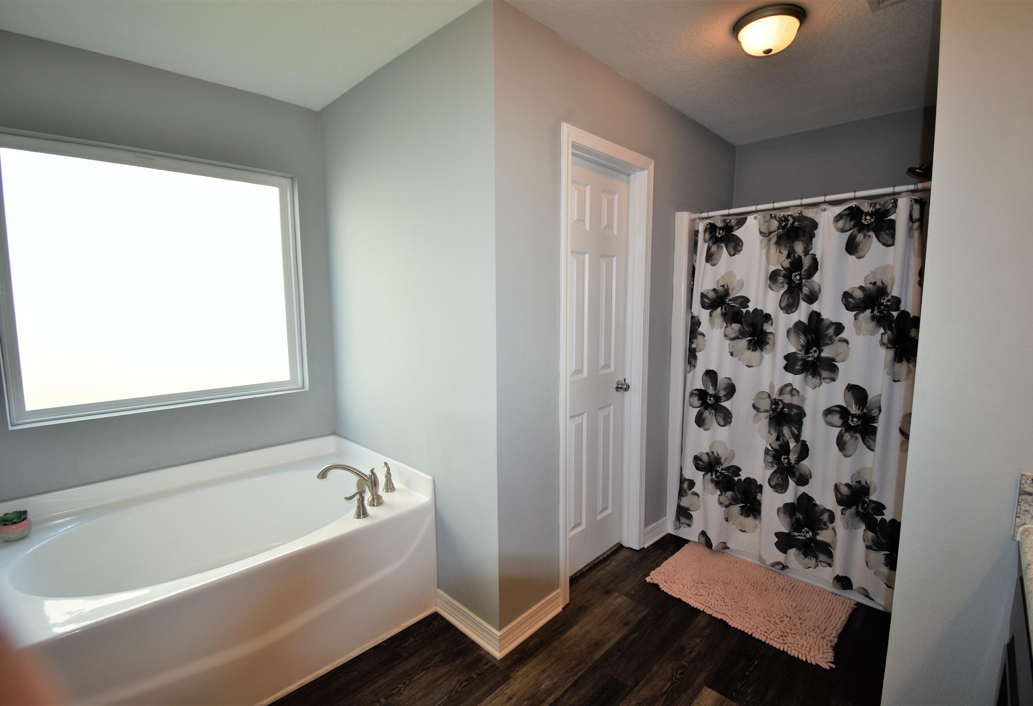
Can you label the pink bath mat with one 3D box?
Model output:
[{"bbox_3d":[1.109,1.155,2.144,0.493,0.030,0.796,-7,9,-44],"label":"pink bath mat"}]

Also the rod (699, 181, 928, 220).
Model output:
[{"bbox_3d":[1.360,-0.729,2.138,0.028,0.028,1.020,-7,9,-44],"label":"rod"}]

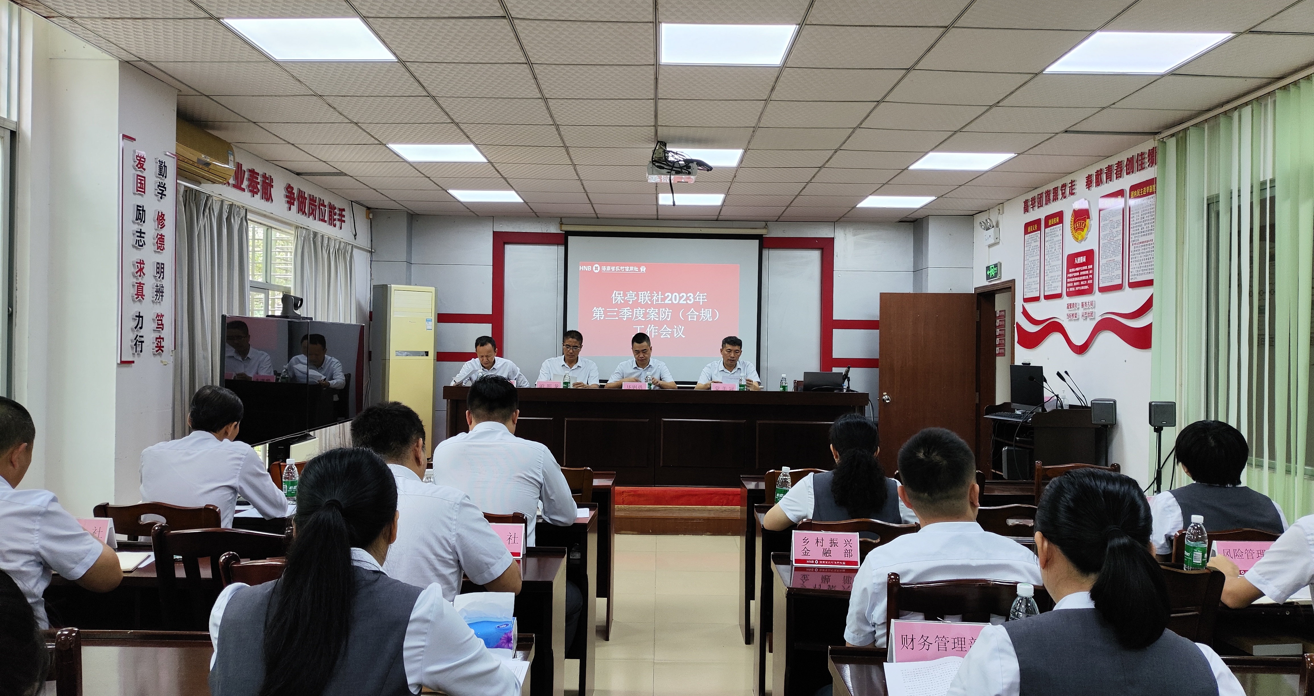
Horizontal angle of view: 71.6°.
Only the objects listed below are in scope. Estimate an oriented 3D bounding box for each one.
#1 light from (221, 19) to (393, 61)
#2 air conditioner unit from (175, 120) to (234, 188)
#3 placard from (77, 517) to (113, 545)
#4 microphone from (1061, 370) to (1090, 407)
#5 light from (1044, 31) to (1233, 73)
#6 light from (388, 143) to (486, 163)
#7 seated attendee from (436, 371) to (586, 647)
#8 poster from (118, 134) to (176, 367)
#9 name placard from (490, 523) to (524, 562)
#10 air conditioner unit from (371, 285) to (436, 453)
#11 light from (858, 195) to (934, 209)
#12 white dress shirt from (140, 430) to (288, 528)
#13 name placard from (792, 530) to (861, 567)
[{"bbox_3d":[-1.522,-1.382,4.056,0.595,0.040,0.575,1,0,0],"label":"light"},{"bbox_3d":[-2.777,-1.199,5.333,0.210,0.321,0.860,1,0,0],"label":"air conditioner unit"},{"bbox_3d":[-1.830,0.587,2.877,0.210,0.106,0.080,1,0,0],"label":"placard"},{"bbox_3d":[2.903,0.291,6.300,0.180,0.270,0.050,1,0,-9],"label":"microphone"},{"bbox_3d":[2.096,-1.303,4.004,0.600,0.050,0.585,1,0,0],"label":"light"},{"bbox_3d":[-1.516,-1.372,6.373,0.595,0.040,0.575,1,0,0],"label":"light"},{"bbox_3d":[-0.545,0.769,3.370,0.540,1.300,0.700,1,0,0],"label":"seated attendee"},{"bbox_3d":[-2.595,-0.480,4.645,0.030,1.110,0.510,1,0,0],"label":"poster"},{"bbox_3d":[-0.522,0.601,2.877,0.207,0.104,0.075,1,0,0],"label":"name placard"},{"bbox_3d":[-2.364,0.280,8.505,0.340,1.716,0.520,1,-1,44],"label":"air conditioner unit"},{"bbox_3d":[2.104,-1.285,8.006,0.600,0.050,0.585,1,0,0],"label":"light"},{"bbox_3d":[-1.610,0.589,3.320,0.480,0.580,0.450,1,0,5],"label":"white dress shirt"},{"bbox_3d":[0.525,0.622,2.847,0.207,0.104,0.075,1,0,3],"label":"name placard"}]

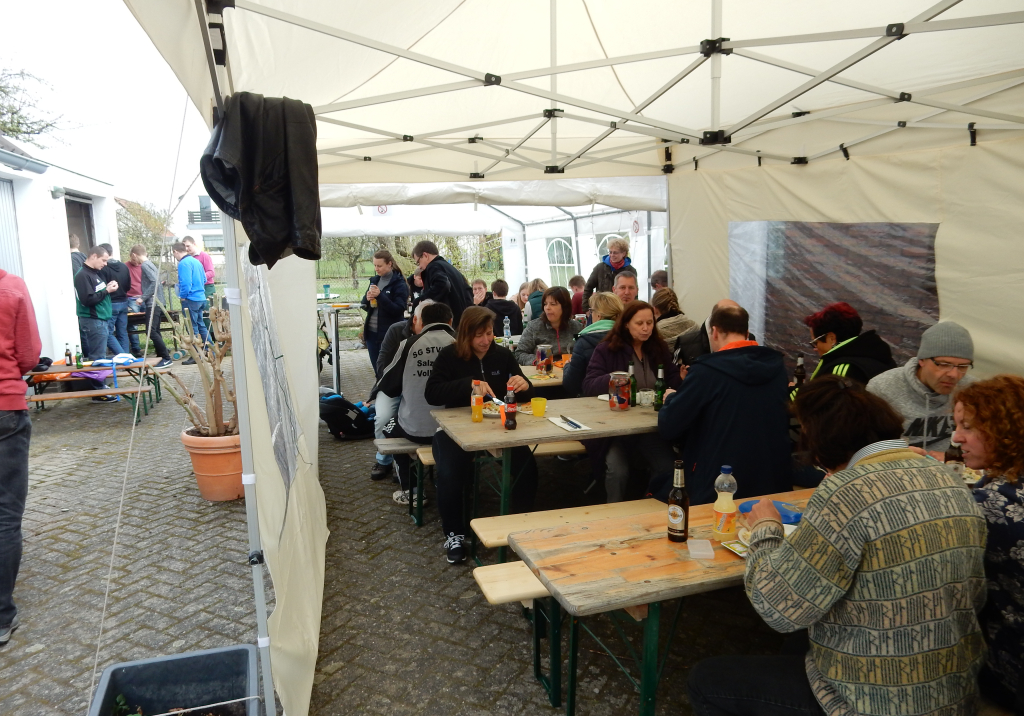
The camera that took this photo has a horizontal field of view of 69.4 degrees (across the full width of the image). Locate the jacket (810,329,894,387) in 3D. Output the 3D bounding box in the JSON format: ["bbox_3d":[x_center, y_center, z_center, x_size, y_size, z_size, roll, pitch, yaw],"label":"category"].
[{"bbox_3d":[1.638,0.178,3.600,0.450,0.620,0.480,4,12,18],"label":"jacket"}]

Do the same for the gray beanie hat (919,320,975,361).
[{"bbox_3d":[1.691,-0.068,2.882,0.200,0.180,0.230,2,22,1],"label":"gray beanie hat"}]

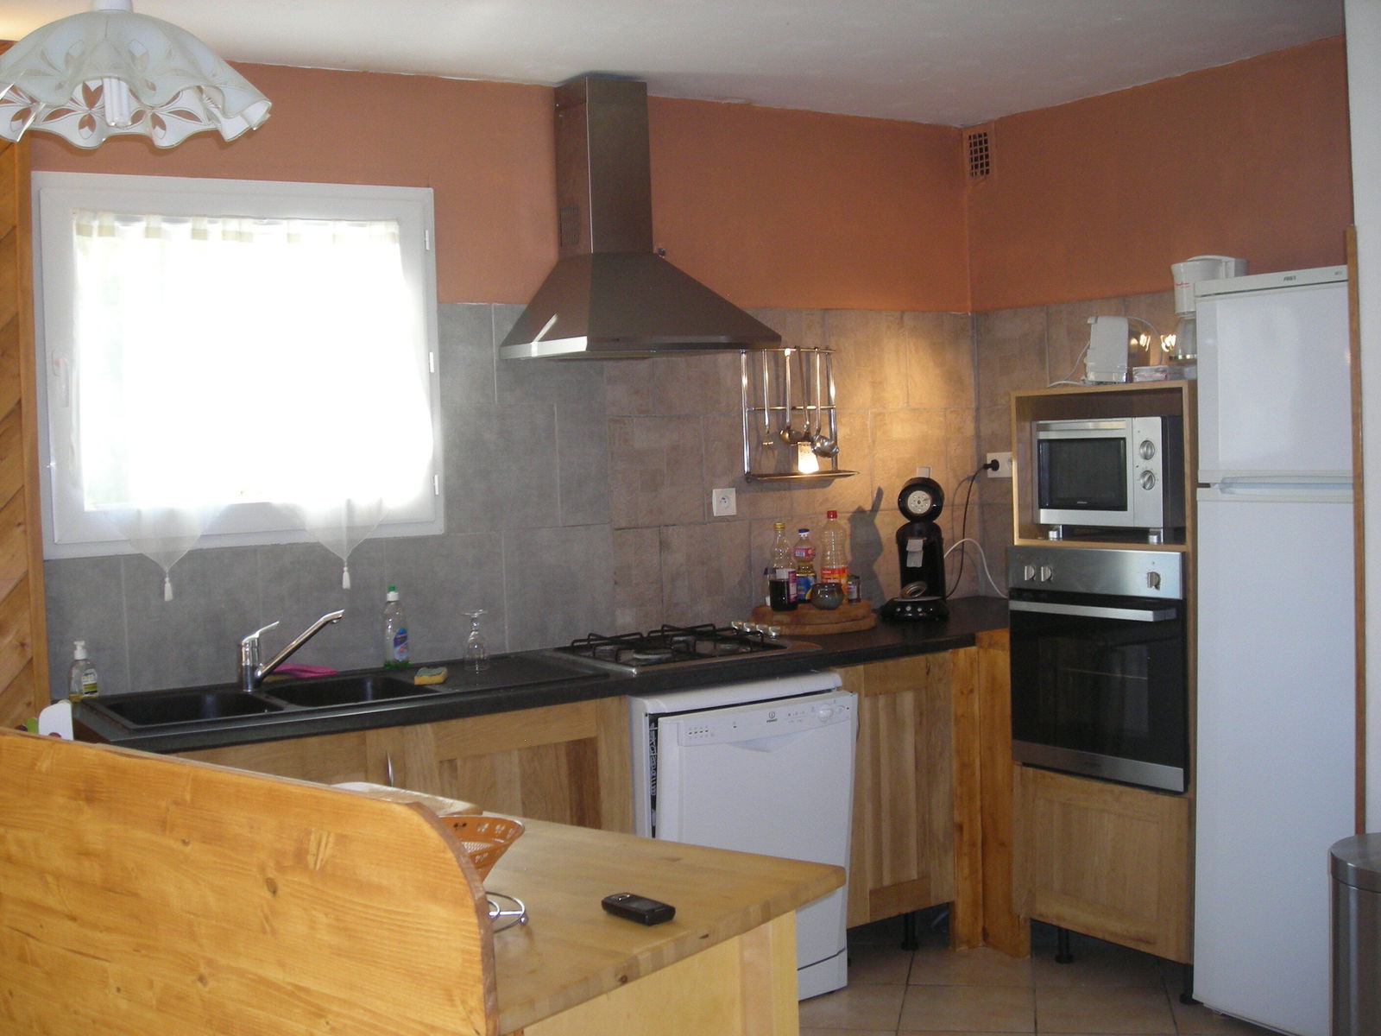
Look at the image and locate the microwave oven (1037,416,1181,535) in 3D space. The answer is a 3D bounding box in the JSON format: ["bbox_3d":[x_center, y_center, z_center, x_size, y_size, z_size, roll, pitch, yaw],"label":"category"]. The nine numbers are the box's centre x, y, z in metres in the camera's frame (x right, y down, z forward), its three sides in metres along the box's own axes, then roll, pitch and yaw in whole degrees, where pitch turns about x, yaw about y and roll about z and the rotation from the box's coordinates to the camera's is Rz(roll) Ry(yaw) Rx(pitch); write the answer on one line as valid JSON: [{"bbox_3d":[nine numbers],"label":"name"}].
[{"bbox_3d":[1.205,-0.113,4.041,0.360,0.300,0.445,-4,4,-35],"label":"microwave oven"}]

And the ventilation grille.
[{"bbox_3d":[0.944,-1.181,4.931,0.020,0.190,0.125,-4,4,-33],"label":"ventilation grille"}]

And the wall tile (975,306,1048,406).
[{"bbox_3d":[1.036,-0.516,4.873,0.012,0.310,0.325,-4,4,-33],"label":"wall tile"}]

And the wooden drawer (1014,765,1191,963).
[{"bbox_3d":[1.278,0.870,4.069,0.520,0.425,0.600,-4,4,-33],"label":"wooden drawer"}]

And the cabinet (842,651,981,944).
[{"bbox_3d":[0.457,0.790,4.381,0.470,0.845,0.580,-4,4,-31],"label":"cabinet"}]

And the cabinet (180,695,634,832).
[{"bbox_3d":[-0.765,0.848,3.628,1.180,0.800,0.580,-4,4,-31],"label":"cabinet"}]

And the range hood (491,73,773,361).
[{"bbox_3d":[-0.147,-0.812,4.020,0.590,0.780,0.510,-4,4,-31],"label":"range hood"}]

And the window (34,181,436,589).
[{"bbox_3d":[-1.095,-0.380,3.750,1.020,0.915,0.080,-4,4,-31],"label":"window"}]

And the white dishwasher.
[{"bbox_3d":[0.028,0.850,4.059,0.600,0.860,0.640,-4,4,-31],"label":"white dishwasher"}]

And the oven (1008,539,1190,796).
[{"bbox_3d":[1.236,0.359,4.031,0.550,0.600,0.595,-4,4,-35],"label":"oven"}]

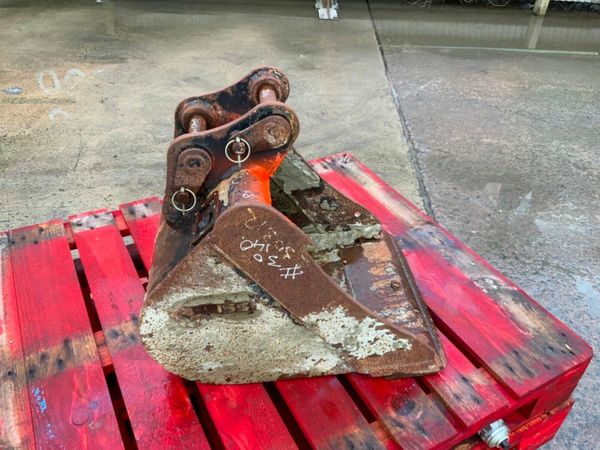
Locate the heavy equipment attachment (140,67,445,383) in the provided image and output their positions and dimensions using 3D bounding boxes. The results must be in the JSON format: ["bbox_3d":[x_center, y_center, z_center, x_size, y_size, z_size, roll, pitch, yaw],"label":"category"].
[{"bbox_3d":[-0.002,-0.030,1.009,0.588,0.535,0.430,-1,36,-5],"label":"heavy equipment attachment"}]

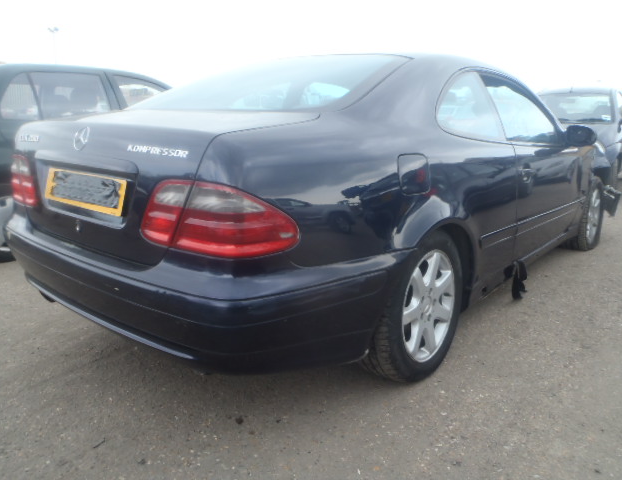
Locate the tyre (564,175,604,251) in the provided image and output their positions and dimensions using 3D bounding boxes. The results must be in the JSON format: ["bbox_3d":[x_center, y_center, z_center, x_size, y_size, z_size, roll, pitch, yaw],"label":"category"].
[{"bbox_3d":[2.139,-0.192,4.094,0.205,0.630,0.630,11,16,37],"label":"tyre"}]

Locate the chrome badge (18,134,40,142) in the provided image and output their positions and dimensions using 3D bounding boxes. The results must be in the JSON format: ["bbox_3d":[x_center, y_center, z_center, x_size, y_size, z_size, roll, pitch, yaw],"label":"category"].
[{"bbox_3d":[-1.107,-0.401,2.041,0.185,0.026,0.010,14,6,44],"label":"chrome badge"}]

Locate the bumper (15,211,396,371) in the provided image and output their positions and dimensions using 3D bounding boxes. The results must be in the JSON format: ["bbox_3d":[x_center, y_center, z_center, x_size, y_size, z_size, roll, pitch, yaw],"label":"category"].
[{"bbox_3d":[-0.577,0.096,2.031,1.680,0.380,0.750,11,17,39],"label":"bumper"}]

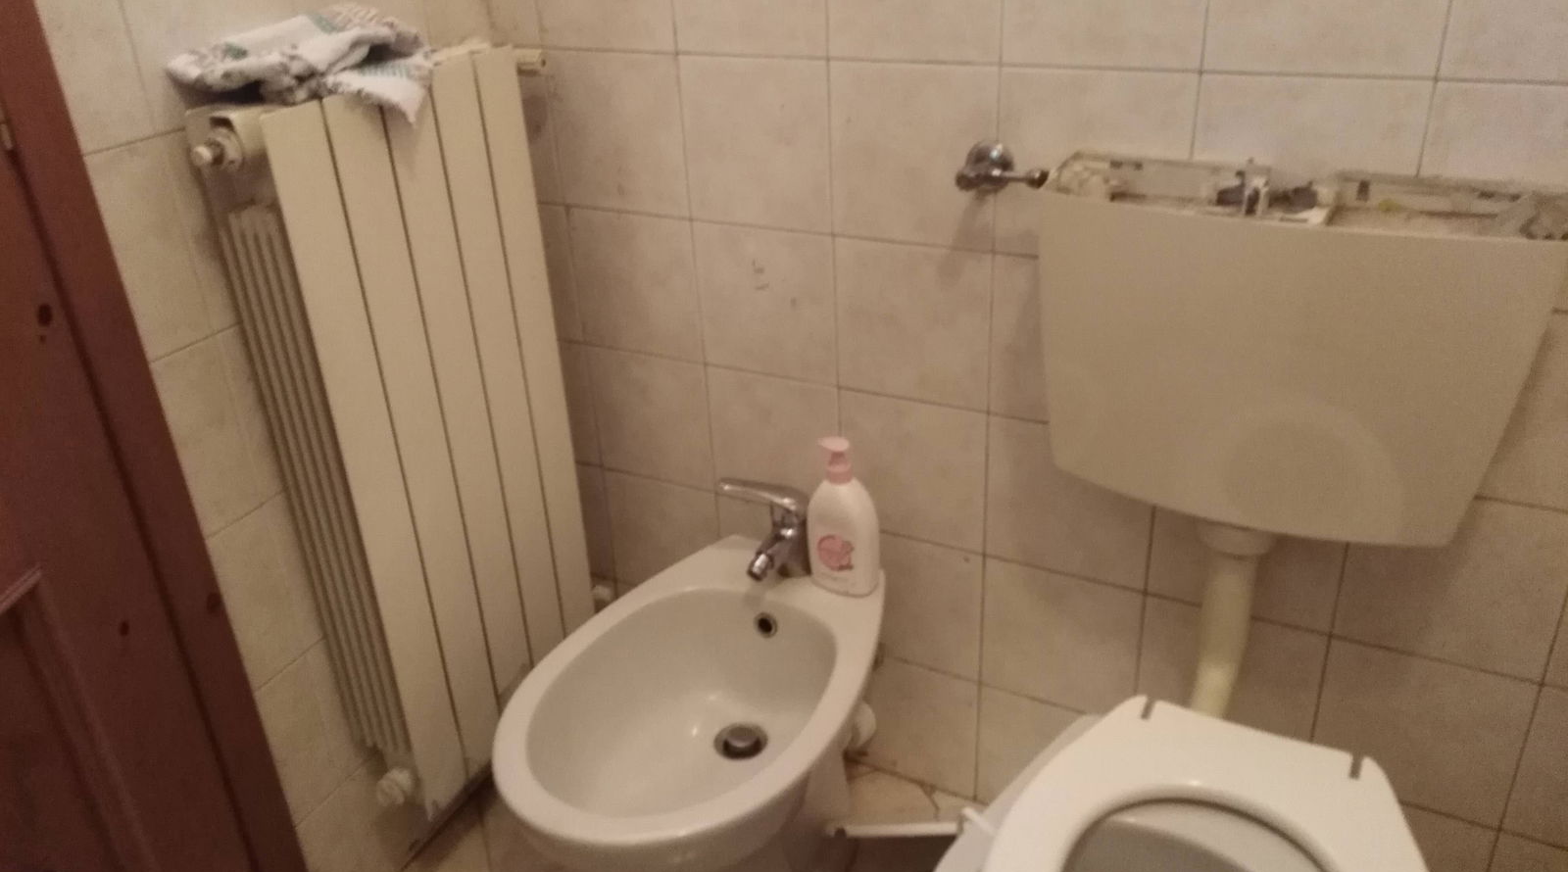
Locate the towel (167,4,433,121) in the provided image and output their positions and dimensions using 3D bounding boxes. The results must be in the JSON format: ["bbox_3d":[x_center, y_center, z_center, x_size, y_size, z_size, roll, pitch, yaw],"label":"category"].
[{"bbox_3d":[-0.464,-0.363,1.187,0.125,0.110,0.310,10,29,24],"label":"towel"}]

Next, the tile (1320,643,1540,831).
[{"bbox_3d":[0.704,0.329,1.313,0.200,0.200,0.010,11,30,27],"label":"tile"}]

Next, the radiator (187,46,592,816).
[{"bbox_3d":[-0.420,-0.005,1.441,0.095,0.860,0.395,9,29,23],"label":"radiator"}]

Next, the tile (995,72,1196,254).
[{"bbox_3d":[0.321,-0.279,1.222,0.199,0.199,0.012,11,30,27],"label":"tile"}]

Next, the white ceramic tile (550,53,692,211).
[{"bbox_3d":[-0.208,-0.387,1.505,0.200,0.200,0.010,11,30,27],"label":"white ceramic tile"}]

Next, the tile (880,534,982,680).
[{"bbox_3d":[0.175,0.223,1.581,0.199,0.199,0.012,11,30,27],"label":"tile"}]

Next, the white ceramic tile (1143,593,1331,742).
[{"bbox_3d":[0.526,0.293,1.401,0.199,0.199,0.012,11,30,27],"label":"white ceramic tile"}]

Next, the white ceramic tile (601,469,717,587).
[{"bbox_3d":[-0.178,0.155,1.774,0.200,0.200,0.010,11,30,27],"label":"white ceramic tile"}]

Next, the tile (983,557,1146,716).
[{"bbox_3d":[0.353,0.260,1.502,0.200,0.200,0.010,11,30,27],"label":"tile"}]

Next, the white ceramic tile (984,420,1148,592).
[{"bbox_3d":[0.341,0.079,1.401,0.199,0.199,0.012,11,30,27],"label":"white ceramic tile"}]

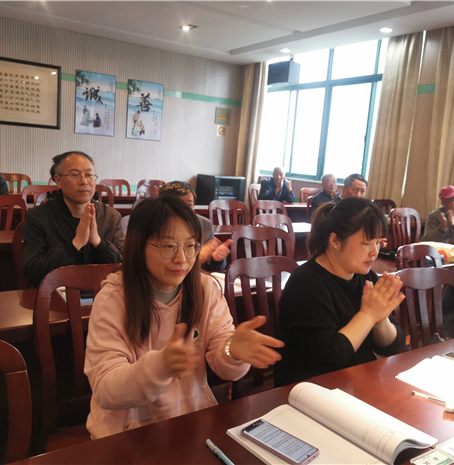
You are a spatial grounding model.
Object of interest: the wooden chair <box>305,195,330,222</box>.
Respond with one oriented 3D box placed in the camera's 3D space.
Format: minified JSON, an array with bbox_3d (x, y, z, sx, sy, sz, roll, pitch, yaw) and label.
[{"bbox_3d":[1.250,0.083,5.707,0.450,0.970,0.520,-2,11,-34],"label":"wooden chair"}]

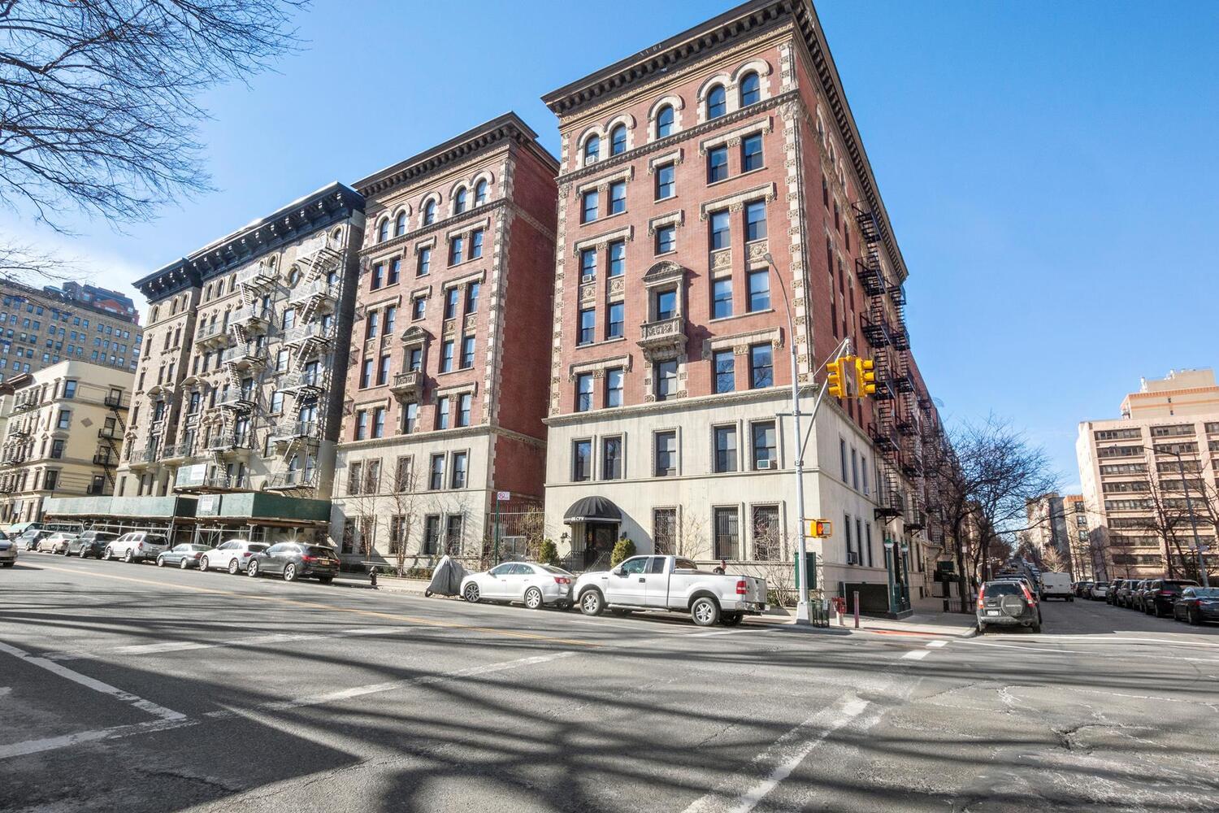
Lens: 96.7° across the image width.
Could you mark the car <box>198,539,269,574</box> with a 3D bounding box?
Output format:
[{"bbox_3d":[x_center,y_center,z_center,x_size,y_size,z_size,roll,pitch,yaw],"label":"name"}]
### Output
[{"bbox_3d":[-19.534,7.940,28.683,4.650,1.640,1.900,-6,-18,28],"label":"car"}]

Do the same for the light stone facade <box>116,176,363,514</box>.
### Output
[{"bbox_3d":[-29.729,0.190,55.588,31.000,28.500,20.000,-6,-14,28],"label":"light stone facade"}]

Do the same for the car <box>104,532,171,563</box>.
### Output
[{"bbox_3d":[-30.395,9.086,34.949,4.750,1.800,1.860,-6,-18,28],"label":"car"}]

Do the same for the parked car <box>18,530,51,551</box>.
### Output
[{"bbox_3d":[-48.035,11.340,45.557,4.400,1.570,1.760,-6,-14,28],"label":"parked car"}]

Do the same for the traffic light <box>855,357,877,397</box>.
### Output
[{"bbox_3d":[5.537,-0.638,11.700,0.410,0.840,0.280,-7,-18,29],"label":"traffic light"}]

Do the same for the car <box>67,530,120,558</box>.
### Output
[{"bbox_3d":[-37.797,10.136,39.648,4.650,1.680,1.860,-6,-14,28],"label":"car"}]

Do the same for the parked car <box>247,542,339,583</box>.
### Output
[{"bbox_3d":[-15.516,7.559,26.589,4.880,1.700,1.950,-6,-17,26],"label":"parked car"}]

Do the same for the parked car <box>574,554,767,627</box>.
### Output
[{"bbox_3d":[1.664,5.549,16.778,5.850,1.920,2.030,-7,-18,29],"label":"parked car"}]

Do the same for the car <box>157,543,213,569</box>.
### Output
[{"bbox_3d":[-25.840,9.176,33.445,4.550,1.430,1.770,-6,-14,28],"label":"car"}]

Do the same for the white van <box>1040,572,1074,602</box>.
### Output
[{"bbox_3d":[35.270,14.257,42.834,1.840,1.880,4.750,-8,-16,35],"label":"white van"}]

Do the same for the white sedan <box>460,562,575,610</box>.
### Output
[{"bbox_3d":[-3.234,6.443,19.777,4.860,1.460,1.860,-7,-18,28],"label":"white sedan"}]

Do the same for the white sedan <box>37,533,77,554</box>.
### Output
[{"bbox_3d":[-40.179,10.105,40.017,4.700,1.460,1.800,-6,-18,28],"label":"white sedan"}]

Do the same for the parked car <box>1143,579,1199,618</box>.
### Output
[{"bbox_3d":[29.735,10.154,28.714,1.930,1.760,4.800,-8,-16,35],"label":"parked car"}]

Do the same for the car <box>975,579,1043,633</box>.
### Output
[{"bbox_3d":[14.349,7.116,19.505,1.790,1.680,4.550,-9,-19,35],"label":"car"}]

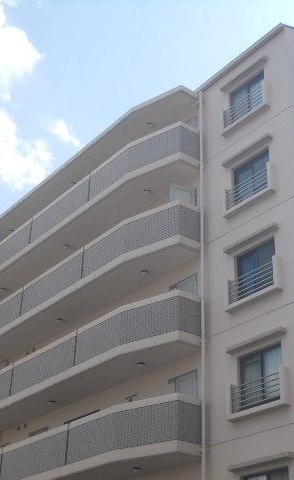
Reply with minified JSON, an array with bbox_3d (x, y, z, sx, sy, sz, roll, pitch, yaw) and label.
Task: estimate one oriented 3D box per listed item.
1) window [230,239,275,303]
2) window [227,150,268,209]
[{"bbox_3d":[2.840,0.817,19.513,0.150,1.340,1.500,22,-35,-31],"label":"window"},{"bbox_3d":[2.919,-1.660,20.920,0.150,1.340,1.500,22,-35,-31],"label":"window"}]

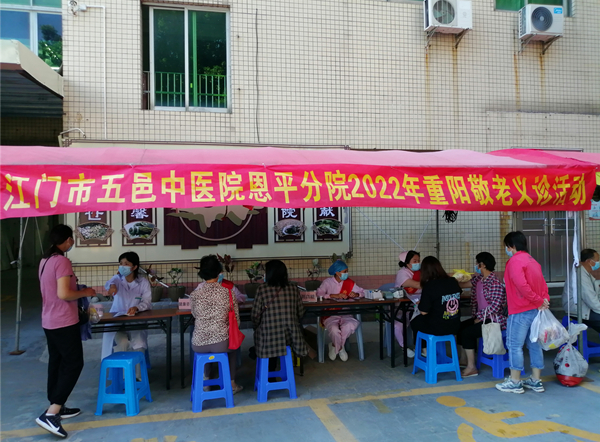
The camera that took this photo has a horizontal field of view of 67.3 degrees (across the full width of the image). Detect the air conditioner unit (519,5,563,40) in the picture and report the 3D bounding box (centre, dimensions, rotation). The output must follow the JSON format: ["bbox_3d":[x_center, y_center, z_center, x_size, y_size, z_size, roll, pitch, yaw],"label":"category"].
[{"bbox_3d":[4.530,-3.705,8.450,0.720,0.540,0.270,-1,-1,-10],"label":"air conditioner unit"}]

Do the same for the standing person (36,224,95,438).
[{"bbox_3d":[-1.857,0.833,3.600,0.480,1.600,0.440,0,-1,-33],"label":"standing person"}]

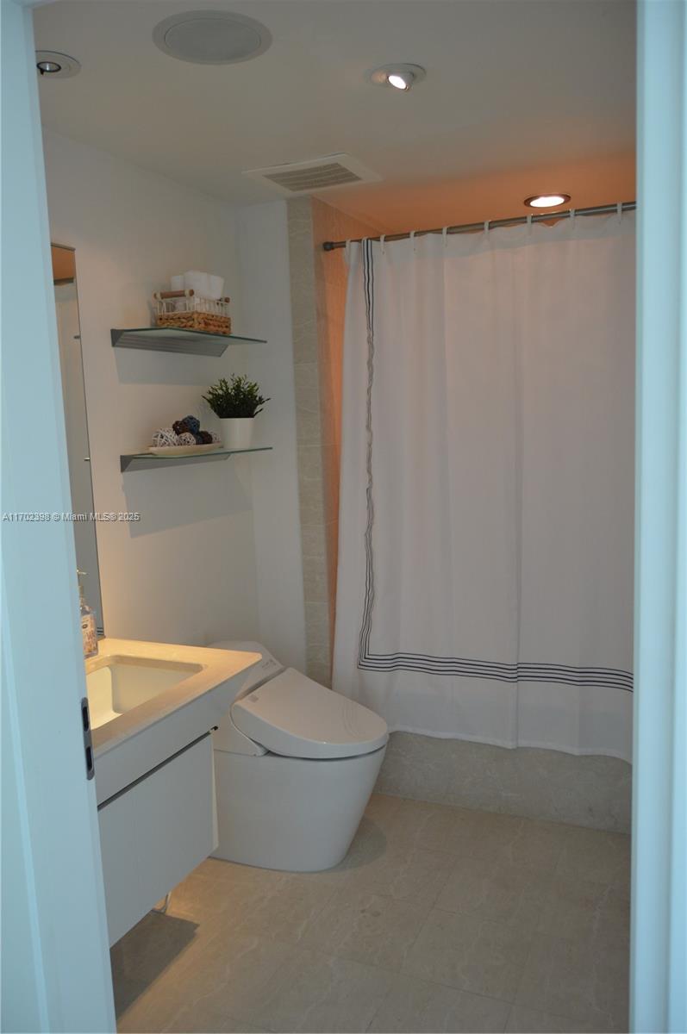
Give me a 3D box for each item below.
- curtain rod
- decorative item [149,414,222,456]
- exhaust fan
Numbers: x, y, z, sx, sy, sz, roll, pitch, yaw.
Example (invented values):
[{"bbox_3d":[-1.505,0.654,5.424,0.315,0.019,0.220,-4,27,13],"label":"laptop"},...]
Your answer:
[{"bbox_3d":[0.632,-1.024,2.668,1.530,0.036,0.036,1,8,24],"label":"curtain rod"},{"bbox_3d":[-0.504,-0.276,2.561,0.160,0.123,0.340,1,8,24],"label":"decorative item"},{"bbox_3d":[-0.101,-1.149,2.627,0.369,0.016,0.300,1,8,24],"label":"exhaust fan"}]

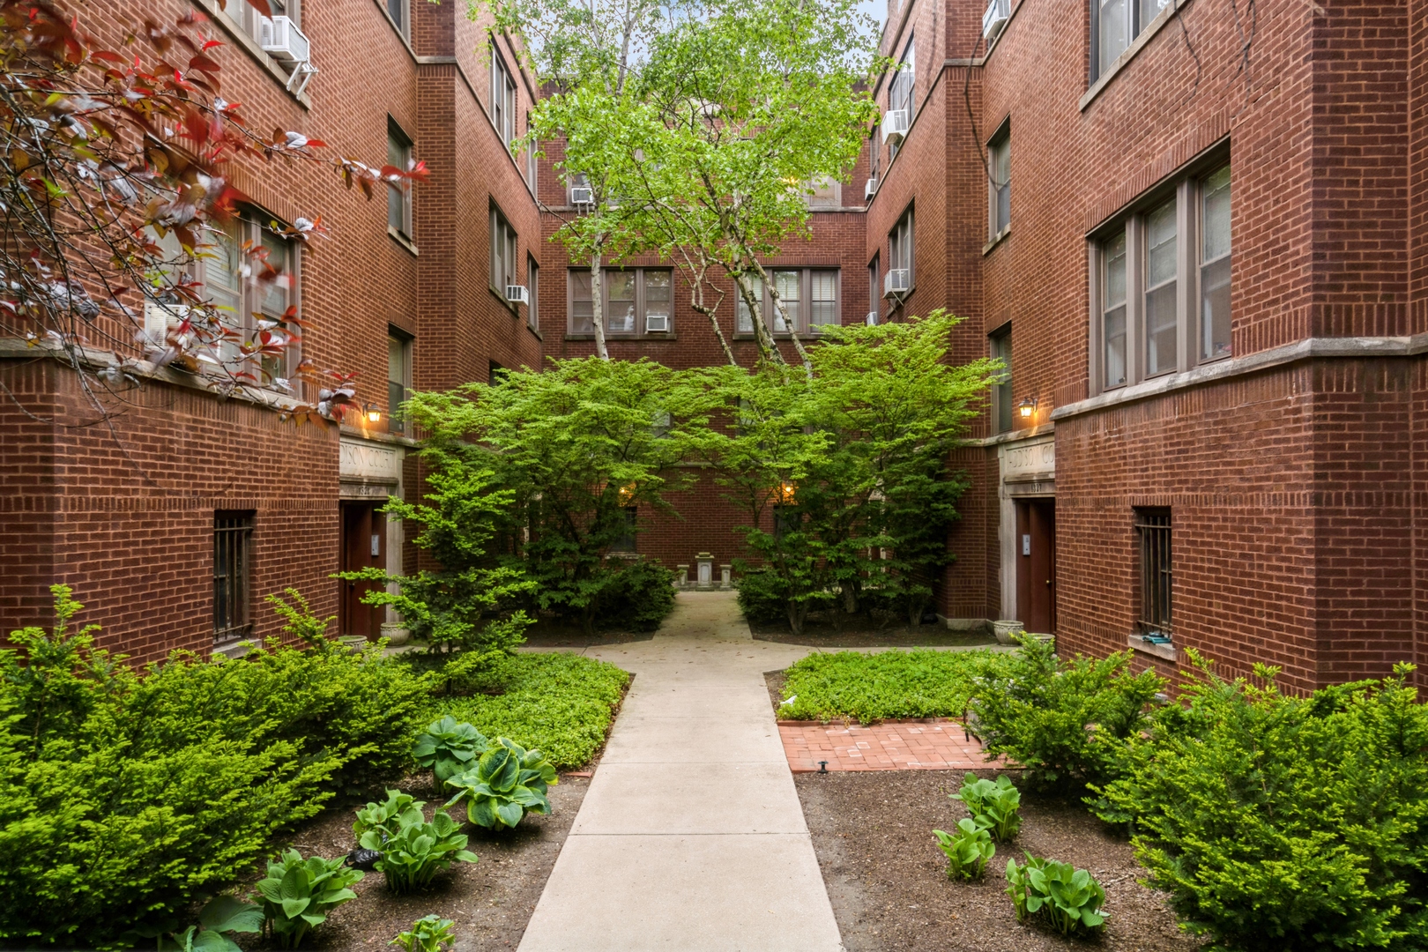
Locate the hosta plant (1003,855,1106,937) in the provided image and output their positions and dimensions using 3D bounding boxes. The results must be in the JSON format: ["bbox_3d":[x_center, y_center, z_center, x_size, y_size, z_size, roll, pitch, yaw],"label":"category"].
[{"bbox_3d":[1.673,2.026,4.650,0.500,0.346,0.440,0,-2,0],"label":"hosta plant"}]

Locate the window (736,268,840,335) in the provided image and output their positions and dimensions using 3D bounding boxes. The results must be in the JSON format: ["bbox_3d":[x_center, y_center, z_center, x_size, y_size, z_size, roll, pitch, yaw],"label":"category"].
[{"bbox_3d":[1.818,-4.297,23.500,2.560,1.650,0.170,0,-2,0],"label":"window"}]

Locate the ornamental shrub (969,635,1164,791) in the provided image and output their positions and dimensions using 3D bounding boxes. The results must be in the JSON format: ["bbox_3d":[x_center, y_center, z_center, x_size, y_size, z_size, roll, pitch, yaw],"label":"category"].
[{"bbox_3d":[2.737,1.761,7.400,1.500,1.041,1.300,0,-2,0],"label":"ornamental shrub"}]

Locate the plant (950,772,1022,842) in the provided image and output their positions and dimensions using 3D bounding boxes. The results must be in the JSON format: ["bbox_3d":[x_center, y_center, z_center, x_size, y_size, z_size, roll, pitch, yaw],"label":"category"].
[{"bbox_3d":[1.690,2.042,5.920,0.440,0.393,0.410,0,-2,0],"label":"plant"}]

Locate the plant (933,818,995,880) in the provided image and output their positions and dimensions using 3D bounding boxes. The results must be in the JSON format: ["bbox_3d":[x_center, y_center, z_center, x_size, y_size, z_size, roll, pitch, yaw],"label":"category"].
[{"bbox_3d":[1.400,2.070,5.330,0.360,0.303,0.340,0,-2,0],"label":"plant"}]

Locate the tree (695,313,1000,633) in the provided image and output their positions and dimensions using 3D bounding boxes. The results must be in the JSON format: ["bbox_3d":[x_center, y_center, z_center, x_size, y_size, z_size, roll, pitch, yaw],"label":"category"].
[{"bbox_3d":[2.157,-0.058,15.400,4.900,5.119,4.100,0,-2,0],"label":"tree"}]

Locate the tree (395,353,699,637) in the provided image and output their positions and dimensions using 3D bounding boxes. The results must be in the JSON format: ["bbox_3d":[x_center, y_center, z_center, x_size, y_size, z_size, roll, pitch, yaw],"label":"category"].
[{"bbox_3d":[-2.618,0.306,15.300,4.800,4.414,4.100,0,-2,0],"label":"tree"}]

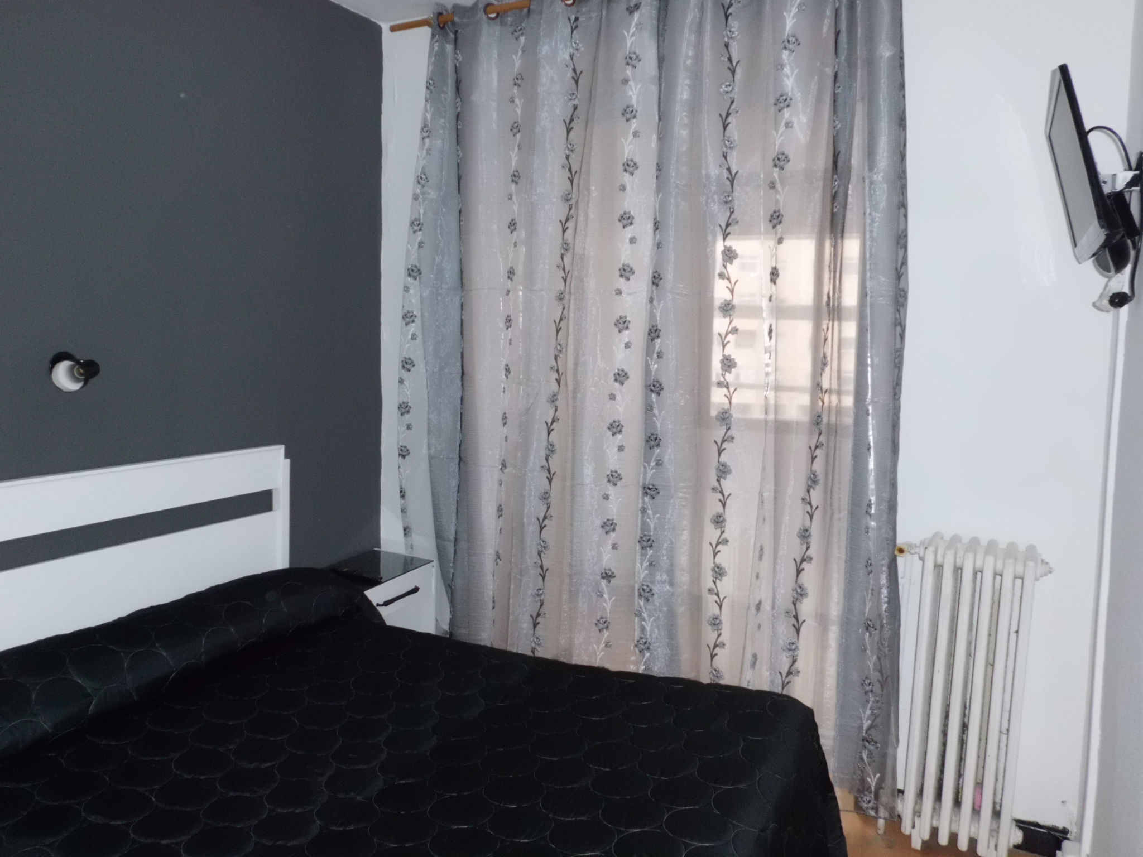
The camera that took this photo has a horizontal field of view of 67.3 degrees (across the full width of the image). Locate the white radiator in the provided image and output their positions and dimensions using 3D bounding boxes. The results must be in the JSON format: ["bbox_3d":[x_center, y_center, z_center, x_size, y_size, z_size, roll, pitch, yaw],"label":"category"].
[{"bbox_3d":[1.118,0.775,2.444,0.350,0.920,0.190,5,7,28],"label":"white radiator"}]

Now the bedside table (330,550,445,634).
[{"bbox_3d":[-0.796,0.822,3.292,0.335,0.595,0.445,5,7,28],"label":"bedside table"}]

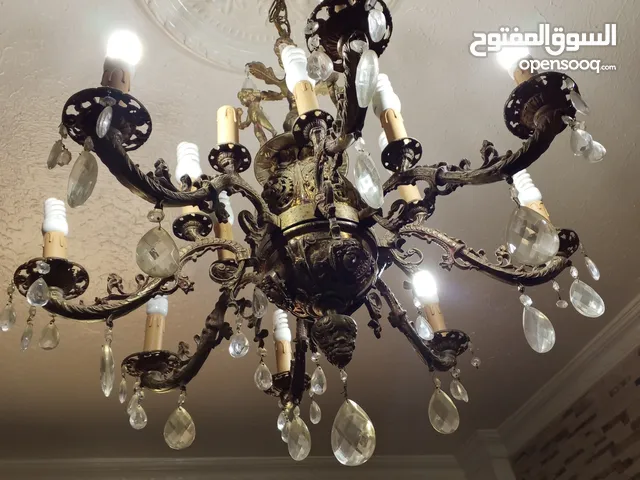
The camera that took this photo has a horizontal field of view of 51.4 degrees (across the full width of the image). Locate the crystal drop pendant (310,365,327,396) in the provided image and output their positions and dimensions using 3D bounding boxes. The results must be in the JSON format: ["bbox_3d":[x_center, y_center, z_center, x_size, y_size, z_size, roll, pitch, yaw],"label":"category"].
[{"bbox_3d":[-0.002,0.203,0.964,0.026,0.043,0.012,-36,-47,28],"label":"crystal drop pendant"}]

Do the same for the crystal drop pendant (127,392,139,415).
[{"bbox_3d":[-0.308,0.269,1.095,0.026,0.043,0.012,-34,-46,26],"label":"crystal drop pendant"}]

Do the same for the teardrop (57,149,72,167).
[{"bbox_3d":[-0.276,-0.089,0.719,0.018,0.029,0.012,-10,-40,1],"label":"teardrop"}]

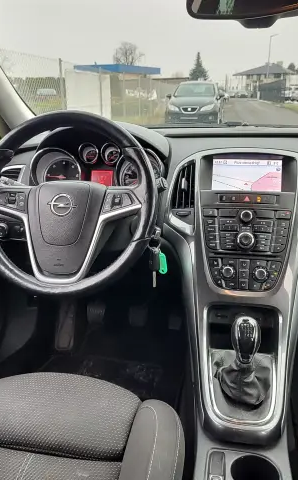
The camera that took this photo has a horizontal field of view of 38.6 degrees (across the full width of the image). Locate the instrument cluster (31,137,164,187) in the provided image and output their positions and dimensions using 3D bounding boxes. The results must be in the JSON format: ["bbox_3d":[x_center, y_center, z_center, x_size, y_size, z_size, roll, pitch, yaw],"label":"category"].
[{"bbox_3d":[-0.126,-0.177,1.038,0.335,0.145,0.090,3,2,12],"label":"instrument cluster"}]

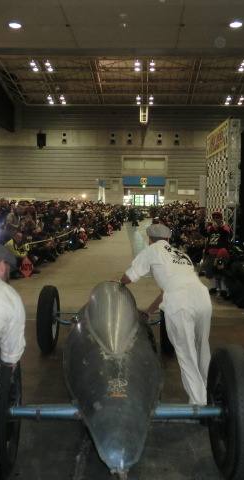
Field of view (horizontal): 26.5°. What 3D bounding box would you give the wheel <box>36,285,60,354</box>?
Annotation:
[{"bbox_3d":[-0.815,0.894,5.795,0.160,0.760,0.760,1,4,-1],"label":"wheel"}]

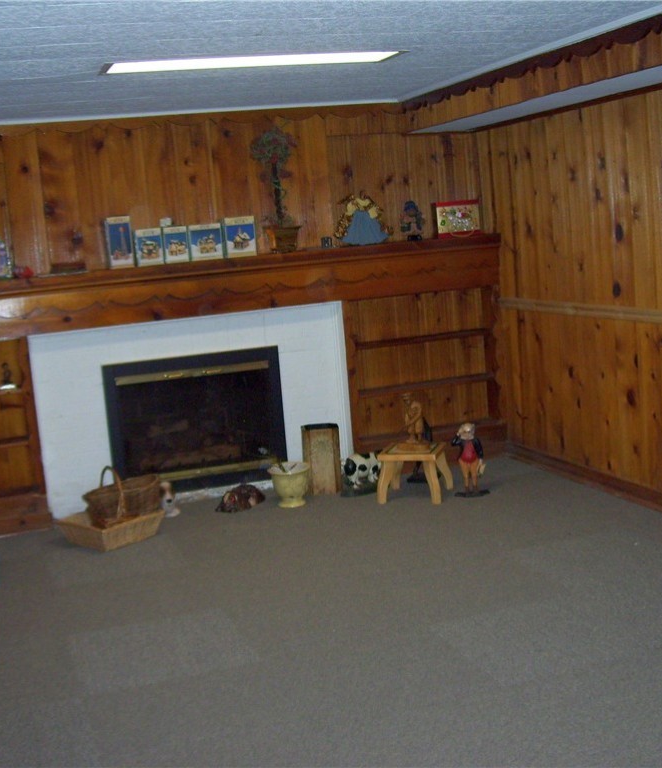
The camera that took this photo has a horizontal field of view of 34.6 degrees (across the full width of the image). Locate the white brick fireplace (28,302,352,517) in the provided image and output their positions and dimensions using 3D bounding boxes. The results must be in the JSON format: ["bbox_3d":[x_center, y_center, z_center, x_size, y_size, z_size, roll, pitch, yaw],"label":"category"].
[{"bbox_3d":[-0.769,0.126,6.174,1.799,1.032,0.270,-7,9,-18],"label":"white brick fireplace"}]

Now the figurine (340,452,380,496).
[{"bbox_3d":[0.178,0.497,5.964,0.240,0.212,0.130,-6,9,-10],"label":"figurine"}]

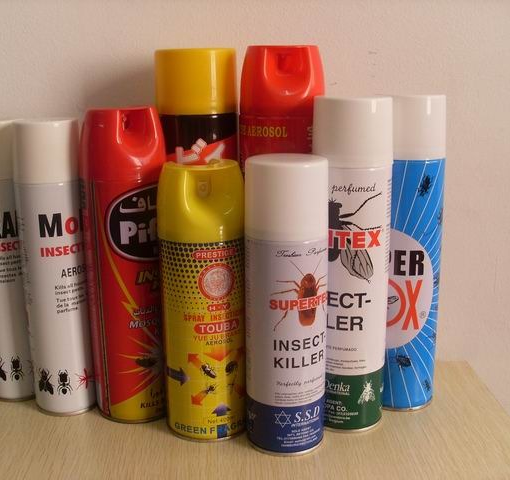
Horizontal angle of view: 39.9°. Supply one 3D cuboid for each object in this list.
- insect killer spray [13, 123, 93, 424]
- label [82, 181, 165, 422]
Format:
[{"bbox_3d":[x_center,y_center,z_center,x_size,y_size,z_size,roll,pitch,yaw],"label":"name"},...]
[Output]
[{"bbox_3d":[-0.177,0.026,0.630,0.053,0.261,0.053,7,15,31],"label":"insect killer spray"},{"bbox_3d":[-0.111,0.049,0.629,0.072,0.215,0.072,-1,13,0],"label":"label"}]

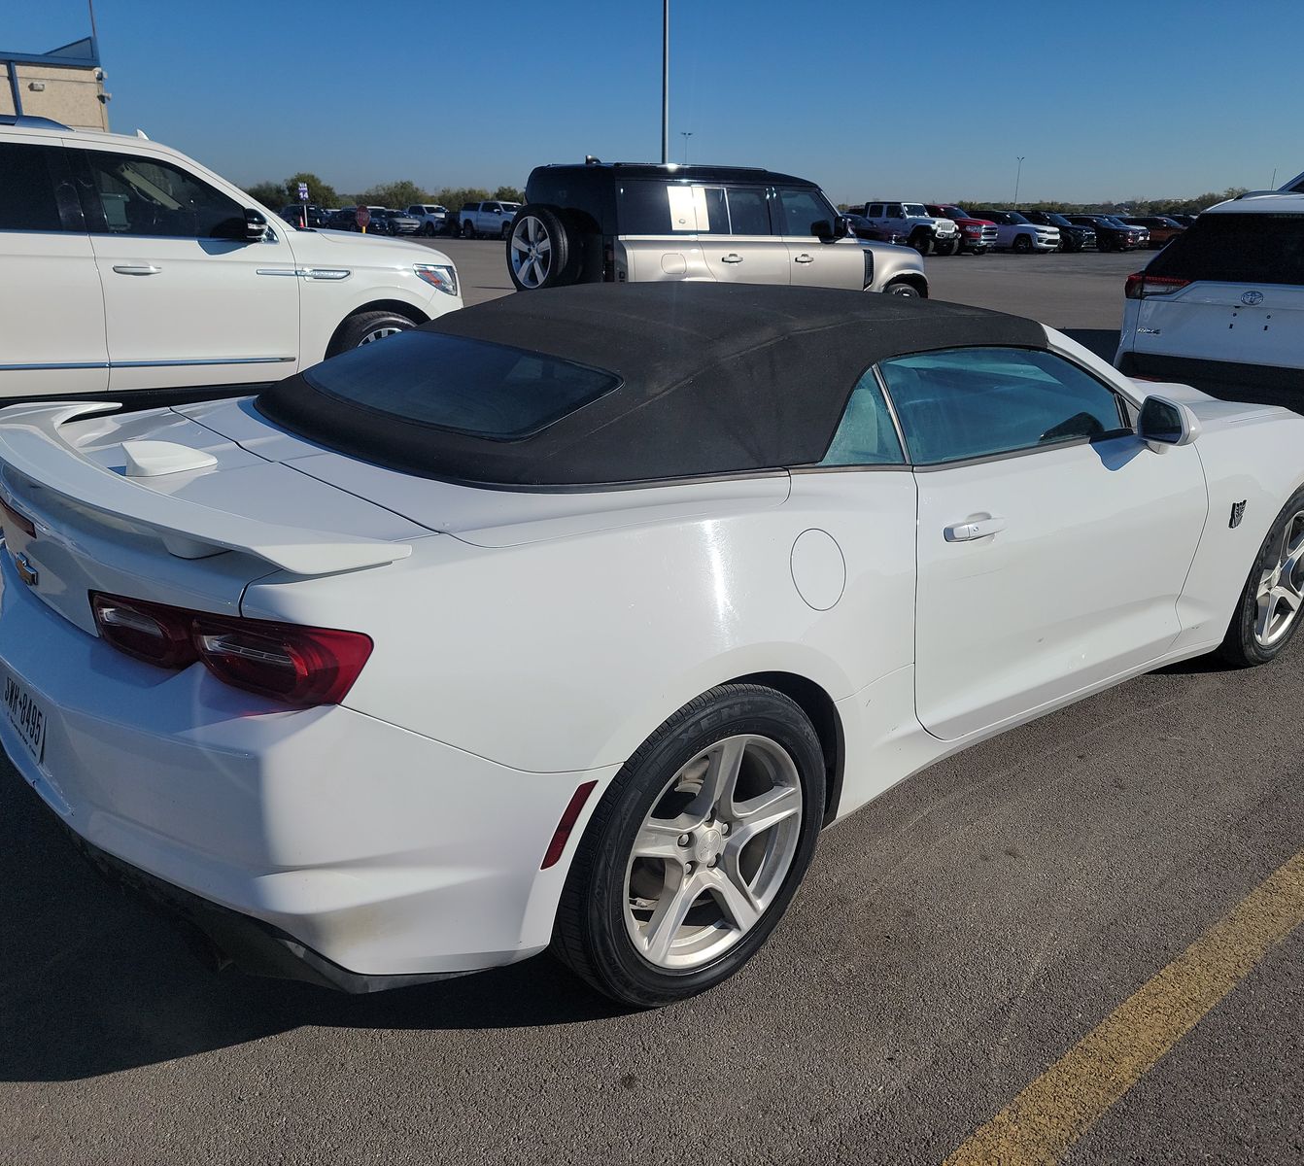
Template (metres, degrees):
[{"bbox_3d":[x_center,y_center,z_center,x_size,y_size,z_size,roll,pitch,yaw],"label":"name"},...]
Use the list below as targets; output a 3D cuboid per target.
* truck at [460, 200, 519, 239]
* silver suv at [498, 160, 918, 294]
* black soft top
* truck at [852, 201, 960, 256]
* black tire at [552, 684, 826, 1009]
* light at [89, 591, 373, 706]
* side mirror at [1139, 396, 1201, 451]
[{"bbox_3d":[-7.760,-19.243,57.441,2.060,1.920,5.880,-15,25,-38],"label":"truck"},{"bbox_3d":[0.834,-3.352,11.546,5.000,1.967,2.000,-15,24,-37],"label":"silver suv"},{"bbox_3d":[0.045,-0.612,2.946,1.880,0.320,1.600,-15,24,-37],"label":"black soft top"},{"bbox_3d":[9.418,-14.007,42.714,1.875,1.890,5.540,-15,24,-37],"label":"truck"},{"bbox_3d":[0.073,0.523,2.268,0.690,0.690,0.240,-15,24,-37],"label":"black tire"},{"bbox_3d":[-0.667,0.104,1.730,0.540,0.150,0.150,10,21,26],"label":"light"},{"bbox_3d":[1.358,-0.420,2.838,0.125,0.145,0.185,-12,23,-32],"label":"side mirror"}]

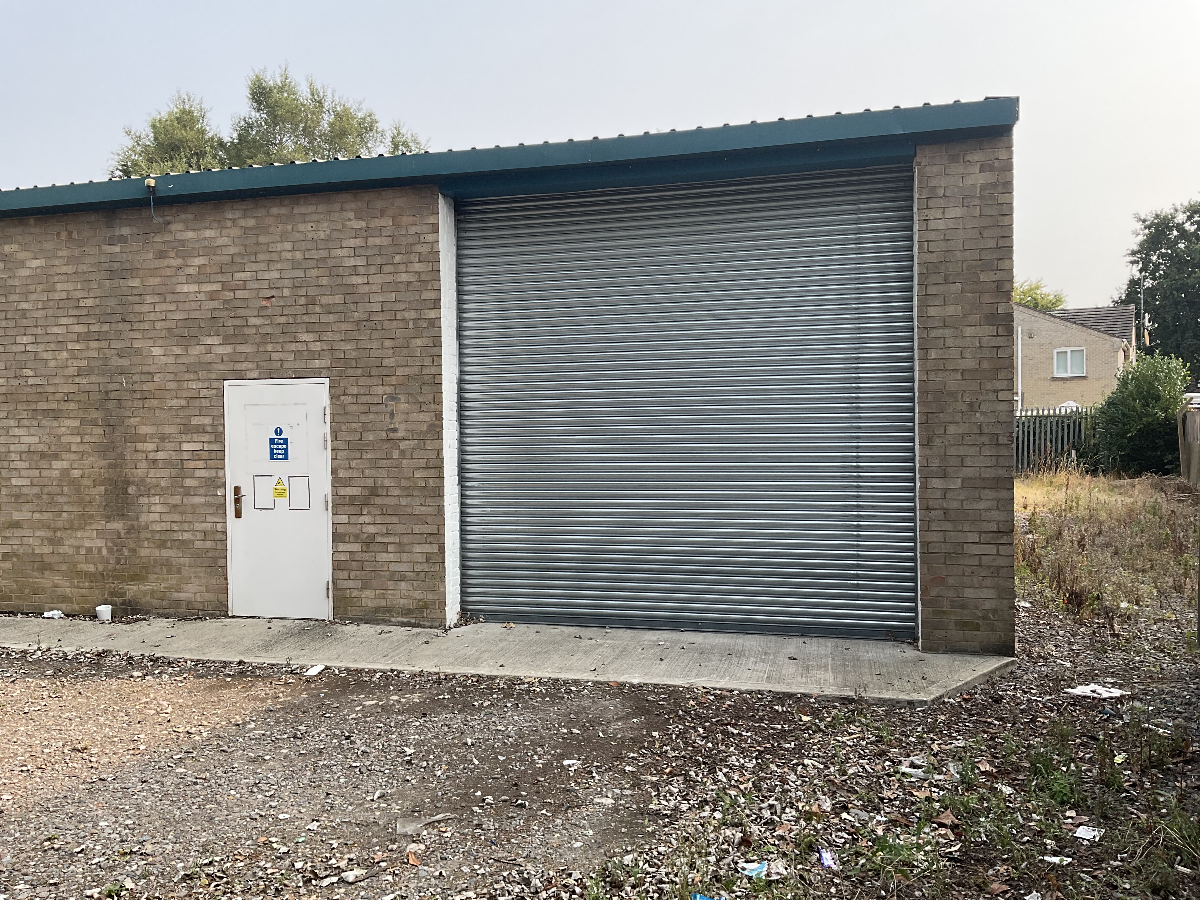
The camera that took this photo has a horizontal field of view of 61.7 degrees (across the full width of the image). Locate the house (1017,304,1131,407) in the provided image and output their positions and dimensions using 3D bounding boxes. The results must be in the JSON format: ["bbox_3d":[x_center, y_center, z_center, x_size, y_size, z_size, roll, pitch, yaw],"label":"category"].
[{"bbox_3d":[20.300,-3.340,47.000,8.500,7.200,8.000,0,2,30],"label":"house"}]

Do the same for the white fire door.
[{"bbox_3d":[-2.674,0.410,8.418,0.995,1.990,0.080,0,1,15],"label":"white fire door"}]

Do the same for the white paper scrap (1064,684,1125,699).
[{"bbox_3d":[2.995,1.459,6.076,0.320,0.030,0.270,-2,2,-32],"label":"white paper scrap"}]

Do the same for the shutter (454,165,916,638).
[{"bbox_3d":[0.574,-0.324,7.808,3.590,3.470,0.100,0,1,15],"label":"shutter"}]

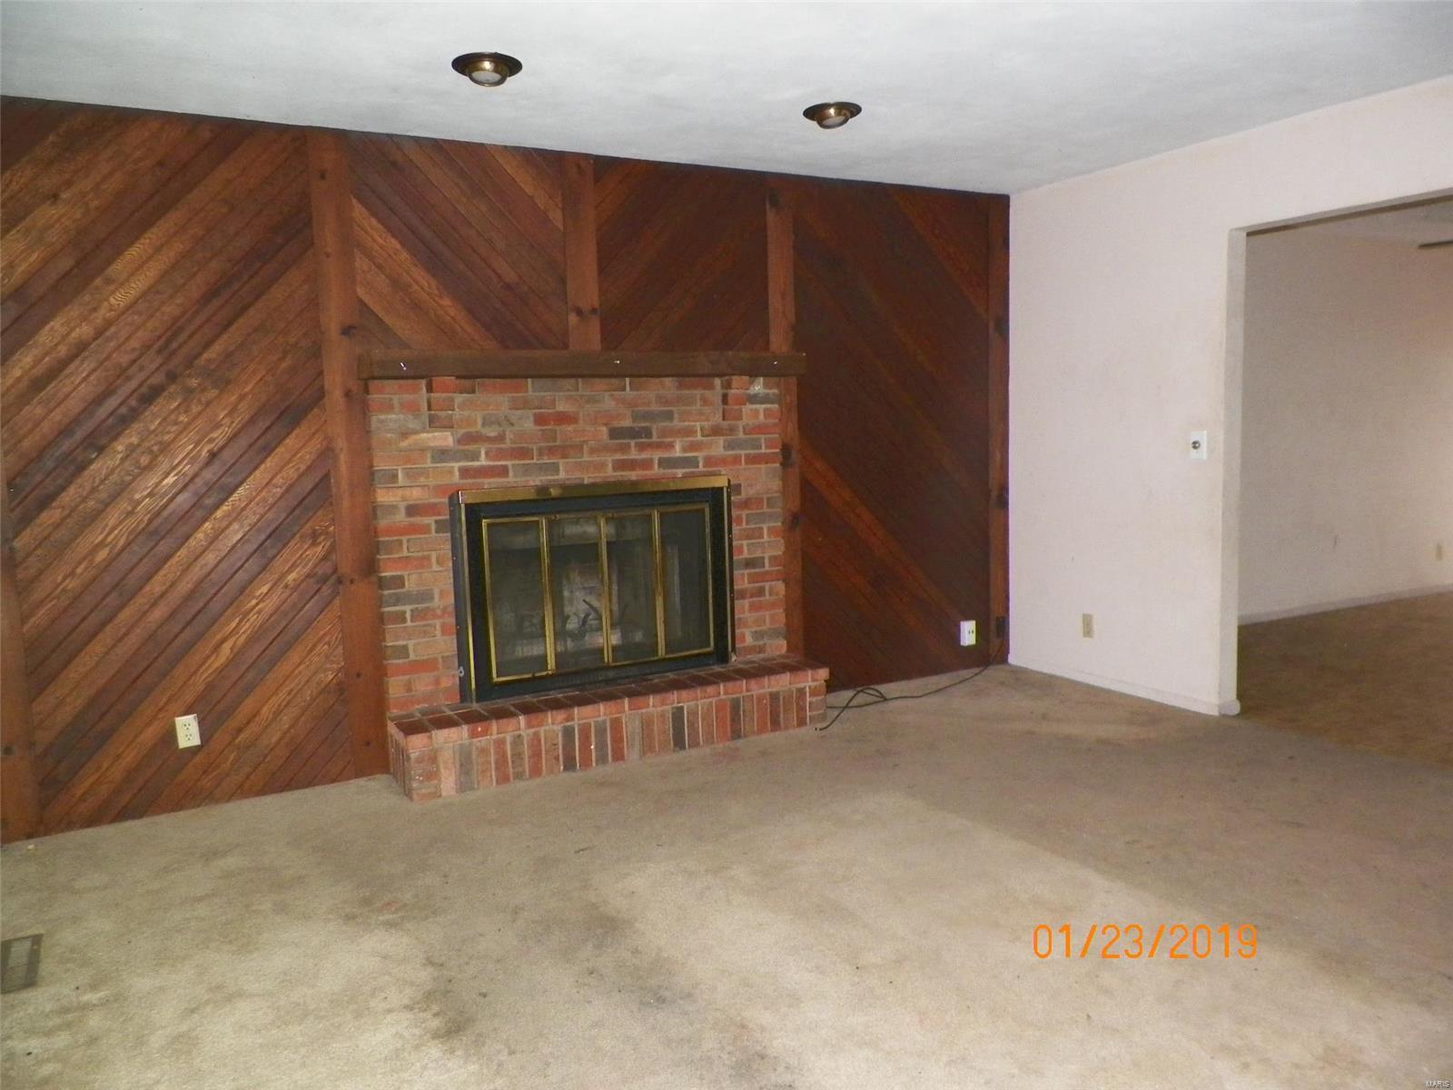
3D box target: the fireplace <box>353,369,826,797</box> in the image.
[{"bbox_3d":[-0.454,0.074,4.298,1.826,1.540,0.410,-5,8,-28],"label":"fireplace"}]

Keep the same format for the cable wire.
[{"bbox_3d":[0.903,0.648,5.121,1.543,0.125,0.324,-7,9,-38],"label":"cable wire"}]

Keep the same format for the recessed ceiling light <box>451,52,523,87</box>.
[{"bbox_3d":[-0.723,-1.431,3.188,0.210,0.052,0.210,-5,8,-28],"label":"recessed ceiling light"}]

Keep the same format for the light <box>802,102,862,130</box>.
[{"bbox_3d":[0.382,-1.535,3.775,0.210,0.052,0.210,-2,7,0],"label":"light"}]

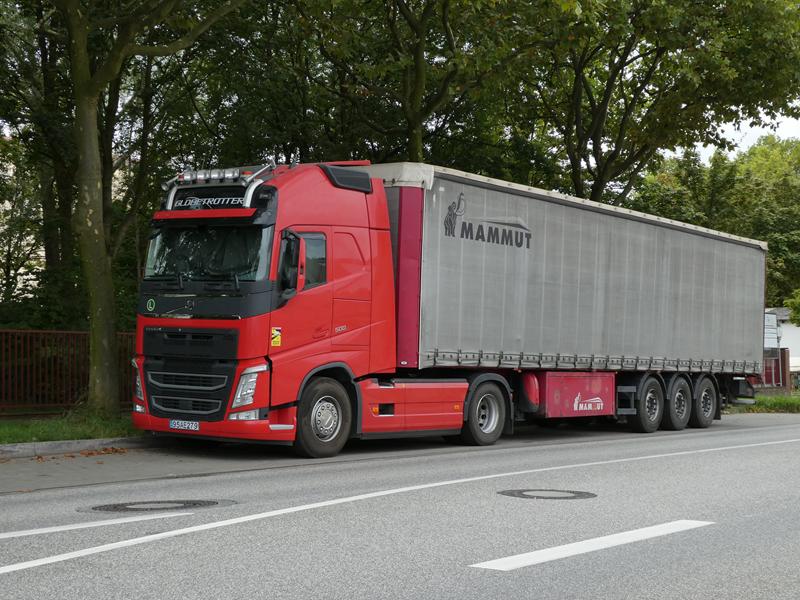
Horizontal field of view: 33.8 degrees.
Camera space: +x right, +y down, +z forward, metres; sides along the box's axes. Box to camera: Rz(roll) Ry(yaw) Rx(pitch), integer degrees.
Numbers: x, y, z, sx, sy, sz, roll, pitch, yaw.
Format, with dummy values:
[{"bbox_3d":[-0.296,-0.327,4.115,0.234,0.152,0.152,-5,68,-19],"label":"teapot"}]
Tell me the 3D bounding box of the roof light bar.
[{"bbox_3d":[-2.320,-1.577,16.742,1.420,0.360,0.550,1,-2,35],"label":"roof light bar"}]

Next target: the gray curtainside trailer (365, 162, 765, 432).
[{"bbox_3d":[3.170,0.419,24.593,2.550,4.000,13.750,1,-2,35],"label":"gray curtainside trailer"}]

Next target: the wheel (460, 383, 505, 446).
[{"bbox_3d":[1.197,1.709,19.922,0.340,1.000,1.000,1,-2,35],"label":"wheel"}]

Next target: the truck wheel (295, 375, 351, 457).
[{"bbox_3d":[-1.047,1.518,16.892,0.320,1.020,1.020,1,-2,35],"label":"truck wheel"}]

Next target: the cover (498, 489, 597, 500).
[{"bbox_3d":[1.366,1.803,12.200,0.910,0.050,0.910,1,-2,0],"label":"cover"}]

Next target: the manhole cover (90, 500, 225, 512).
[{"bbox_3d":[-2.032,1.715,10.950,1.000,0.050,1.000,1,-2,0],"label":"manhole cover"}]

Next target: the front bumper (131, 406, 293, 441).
[{"bbox_3d":[-2.456,1.484,16.636,2.460,0.460,0.780,1,-2,35],"label":"front bumper"}]

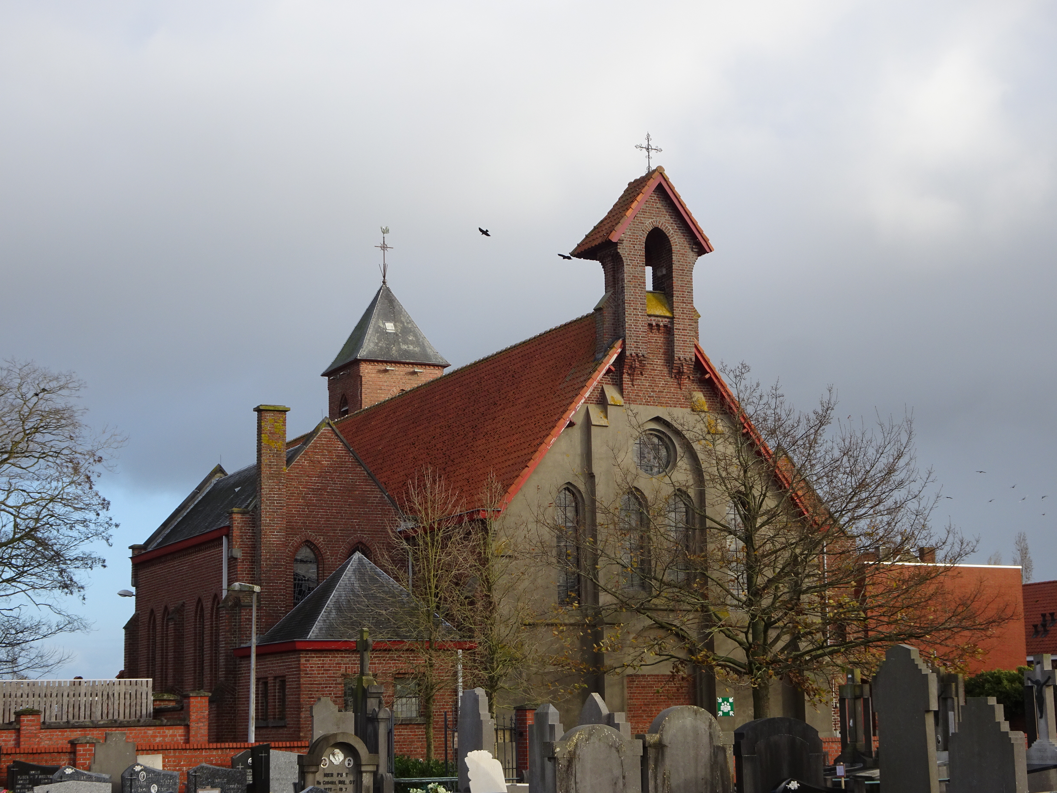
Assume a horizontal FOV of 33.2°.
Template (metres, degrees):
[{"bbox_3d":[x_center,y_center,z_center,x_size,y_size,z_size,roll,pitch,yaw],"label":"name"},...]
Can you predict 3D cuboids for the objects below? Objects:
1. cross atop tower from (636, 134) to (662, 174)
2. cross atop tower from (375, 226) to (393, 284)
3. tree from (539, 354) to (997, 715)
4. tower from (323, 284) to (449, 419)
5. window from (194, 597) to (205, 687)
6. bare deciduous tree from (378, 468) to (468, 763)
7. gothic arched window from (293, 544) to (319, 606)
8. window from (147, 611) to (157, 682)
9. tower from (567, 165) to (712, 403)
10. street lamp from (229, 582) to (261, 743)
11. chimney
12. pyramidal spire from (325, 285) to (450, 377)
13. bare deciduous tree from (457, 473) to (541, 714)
[{"bbox_3d":[3.298,-6.665,48.451,0.868,1.152,0.079,4,-11,-27],"label":"cross atop tower"},{"bbox_3d":[-6.119,-5.965,74.985,0.850,2.520,0.447,4,-11,-27],"label":"cross atop tower"},{"bbox_3d":[5.854,4.058,41.415,10.889,10.043,10.018,-1,-10,0],"label":"tree"},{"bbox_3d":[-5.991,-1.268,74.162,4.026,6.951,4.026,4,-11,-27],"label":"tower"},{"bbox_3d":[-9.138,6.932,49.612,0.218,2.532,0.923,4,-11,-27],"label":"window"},{"bbox_3d":[-2.467,5.383,41.533,2.085,7.475,2.085,0,-10,-3],"label":"bare deciduous tree"},{"bbox_3d":[-5.951,4.973,47.290,0.700,1.950,0.200,4,-12,-27],"label":"gothic arched window"},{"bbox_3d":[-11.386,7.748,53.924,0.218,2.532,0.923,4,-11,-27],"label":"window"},{"bbox_3d":[3.064,-2.970,47.722,3.159,6.127,2.226,4,-12,-27],"label":"tower"},{"bbox_3d":[-5.491,5.781,34.121,0.620,4.389,0.250,-5,-11,22],"label":"street lamp"},{"bbox_3d":[-6.852,3.269,47.139,0.859,6.063,0.562,4,-12,-27],"label":"chimney"},{"bbox_3d":[-5.691,-2.743,70.138,3.869,3.553,3.869,4,-12,-27],"label":"pyramidal spire"},{"bbox_3d":[-0.627,5.197,38.896,1.860,7.106,1.860,-1,-10,0],"label":"bare deciduous tree"}]

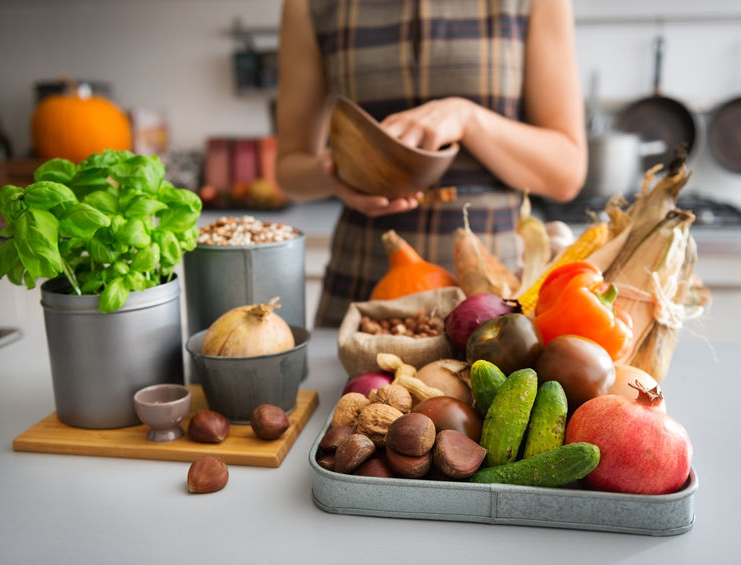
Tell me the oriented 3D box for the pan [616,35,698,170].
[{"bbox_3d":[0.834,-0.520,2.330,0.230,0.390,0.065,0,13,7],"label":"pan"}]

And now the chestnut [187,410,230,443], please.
[{"bbox_3d":[-0.143,0.129,0.709,0.036,0.027,0.032,-1,13,0],"label":"chestnut"}]

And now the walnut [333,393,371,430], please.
[{"bbox_3d":[-0.018,0.115,0.705,0.036,0.034,0.035,0,10,6],"label":"walnut"}]

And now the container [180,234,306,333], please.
[{"bbox_3d":[-0.140,0.025,0.922,0.137,0.156,0.137,-1,13,0],"label":"container"}]

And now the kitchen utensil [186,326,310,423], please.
[{"bbox_3d":[-0.117,0.089,0.787,0.120,0.069,0.120,-1,13,0],"label":"kitchen utensil"}]

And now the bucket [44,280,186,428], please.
[{"bbox_3d":[-0.248,0.065,0.791,0.131,0.123,0.131,-1,10,0],"label":"bucket"}]

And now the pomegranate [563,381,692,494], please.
[{"bbox_3d":[0.192,0.119,0.595,0.092,0.088,0.092,0,10,6],"label":"pomegranate"}]

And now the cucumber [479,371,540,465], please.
[{"bbox_3d":[0.115,0.112,0.667,0.036,0.036,0.106,31,47,0],"label":"cucumber"}]

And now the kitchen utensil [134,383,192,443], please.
[{"bbox_3d":[-0.186,0.121,0.725,0.050,0.037,0.050,-1,13,0],"label":"kitchen utensil"}]

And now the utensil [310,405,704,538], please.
[{"bbox_3d":[0.109,0.136,0.690,0.291,0.032,0.235,1,13,10],"label":"utensil"}]

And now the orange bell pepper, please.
[{"bbox_3d":[0.226,0.030,0.850,0.092,0.095,0.095,-27,0,27],"label":"orange bell pepper"}]

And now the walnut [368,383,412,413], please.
[{"bbox_3d":[0.019,0.102,0.705,0.037,0.034,0.036,-1,13,0],"label":"walnut"}]

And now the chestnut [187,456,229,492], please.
[{"bbox_3d":[-0.127,0.151,0.629,0.033,0.029,0.029,0,10,6],"label":"chestnut"}]

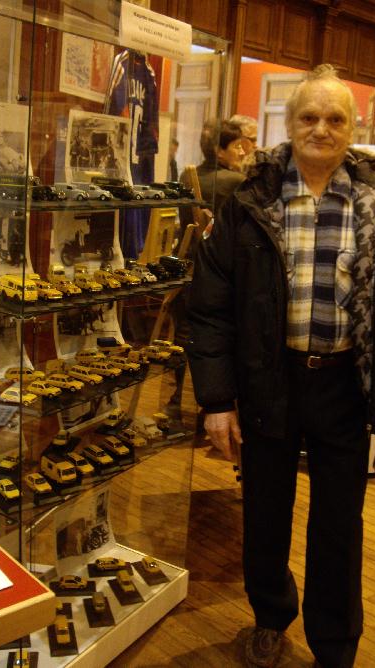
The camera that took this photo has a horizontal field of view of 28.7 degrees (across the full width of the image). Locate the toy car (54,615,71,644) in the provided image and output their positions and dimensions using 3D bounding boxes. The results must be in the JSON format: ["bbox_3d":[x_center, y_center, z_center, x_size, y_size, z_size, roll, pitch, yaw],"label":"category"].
[{"bbox_3d":[-0.341,0.812,2.015,0.036,0.037,0.086,0,14,-15],"label":"toy car"}]

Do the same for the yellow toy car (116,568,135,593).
[{"bbox_3d":[-0.194,0.771,2.293,0.036,0.036,0.086,-1,14,-22],"label":"yellow toy car"}]

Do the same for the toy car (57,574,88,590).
[{"bbox_3d":[-0.370,0.809,2.389,0.088,0.034,0.039,2,13,-9],"label":"toy car"}]

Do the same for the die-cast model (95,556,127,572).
[{"bbox_3d":[-0.260,0.788,2.512,0.098,0.034,0.039,1,13,-12],"label":"die-cast model"}]

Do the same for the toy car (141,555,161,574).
[{"bbox_3d":[-0.123,0.792,2.540,0.037,0.033,0.080,-4,16,-32],"label":"toy car"}]

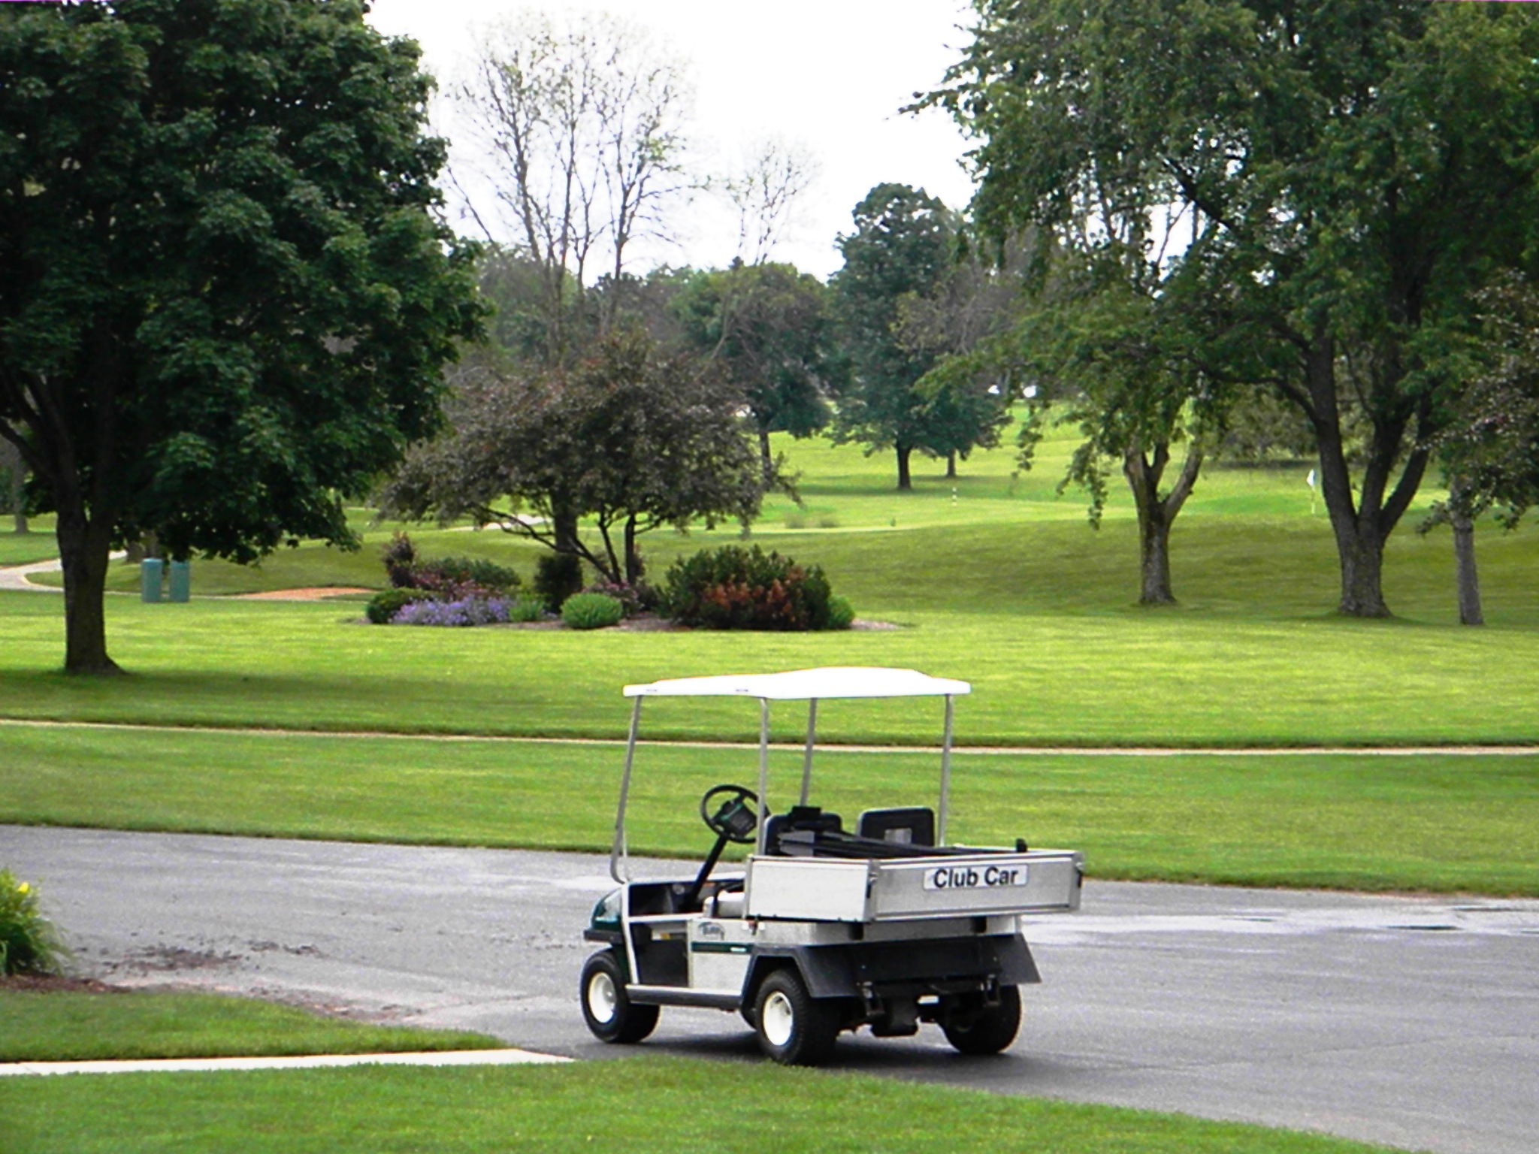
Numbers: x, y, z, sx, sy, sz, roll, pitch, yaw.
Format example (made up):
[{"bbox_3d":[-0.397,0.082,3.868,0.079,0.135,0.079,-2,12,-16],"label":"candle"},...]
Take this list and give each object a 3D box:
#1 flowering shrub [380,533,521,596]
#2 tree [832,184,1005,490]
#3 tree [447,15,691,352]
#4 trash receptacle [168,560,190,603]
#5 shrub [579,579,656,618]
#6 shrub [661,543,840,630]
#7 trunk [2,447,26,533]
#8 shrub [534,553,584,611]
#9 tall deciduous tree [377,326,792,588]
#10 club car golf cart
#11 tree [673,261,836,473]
[{"bbox_3d":[-6.069,-0.183,94.000,2.679,1.305,1.700,0,0,0],"label":"flowering shrub"},{"bbox_3d":[6.680,-10.790,222.000,7.789,13.738,7.500,0,0,0],"label":"tree"},{"bbox_3d":[-5.210,-7.538,130.000,6.335,14.791,6.200,0,0,0],"label":"tree"},{"bbox_3d":[-13.743,0.091,115.000,0.500,1.023,0.500,0,0,0],"label":"trash receptacle"},{"bbox_3d":[-2.835,0.403,92.000,1.435,0.740,1.200,0,0,0],"label":"shrub"},{"bbox_3d":[-0.321,0.200,91.000,3.370,1.574,2.300,0,0,0],"label":"shrub"},{"bbox_3d":[-25.990,-3.003,170.000,0.650,2.982,0.600,0,0,0],"label":"trunk"},{"bbox_3d":[-3.976,0.102,93.000,0.952,1.088,0.952,0,0,0],"label":"shrub"},{"bbox_3d":[-3.535,-2.039,93.000,7.636,5.234,6.800,0,0,0],"label":"tall deciduous tree"},{"bbox_3d":[0.230,1.390,24.314,1.260,1.900,2.690,0,-1,-34],"label":"club car golf cart"},{"bbox_3d":[-0.722,-9.360,228.000,7.499,10.443,7.499,0,0,0],"label":"tree"}]

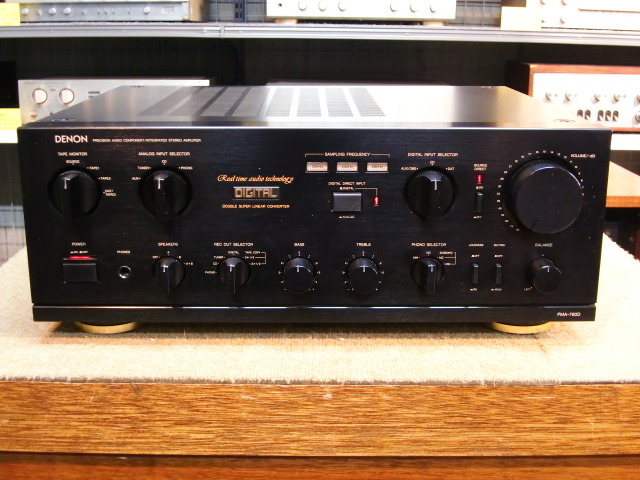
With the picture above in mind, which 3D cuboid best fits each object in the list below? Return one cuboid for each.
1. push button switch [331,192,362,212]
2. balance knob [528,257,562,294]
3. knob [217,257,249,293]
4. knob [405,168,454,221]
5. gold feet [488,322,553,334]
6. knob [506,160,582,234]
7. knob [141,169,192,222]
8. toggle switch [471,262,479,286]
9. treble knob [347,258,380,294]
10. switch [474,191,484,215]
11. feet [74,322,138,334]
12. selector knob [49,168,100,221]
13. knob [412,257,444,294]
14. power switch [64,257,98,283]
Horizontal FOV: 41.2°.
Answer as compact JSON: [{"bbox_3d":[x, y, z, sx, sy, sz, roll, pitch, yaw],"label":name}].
[{"bbox_3d":[0.020,-0.028,0.631,0.021,0.013,0.007,0,15,-1],"label":"push button switch"},{"bbox_3d":[0.169,0.027,0.642,0.024,0.024,0.019,0,15,-1],"label":"balance knob"},{"bbox_3d":[-0.065,0.027,0.640,0.025,0.025,0.018,0,15,-1],"label":"knob"},{"bbox_3d":[0.084,-0.032,0.623,0.036,0.036,0.021,0,15,-1],"label":"knob"},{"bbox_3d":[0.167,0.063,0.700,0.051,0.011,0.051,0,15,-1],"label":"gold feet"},{"bbox_3d":[0.165,-0.032,0.624,0.050,0.050,0.021,0,15,-1],"label":"knob"},{"bbox_3d":[-0.115,-0.033,0.620,0.036,0.036,0.021,0,15,-1],"label":"knob"},{"bbox_3d":[0.118,0.026,0.647,0.004,0.015,0.007,0,15,-1],"label":"toggle switch"},{"bbox_3d":[0.033,0.027,0.639,0.024,0.024,0.020,0,15,-1],"label":"treble knob"},{"bbox_3d":[0.118,-0.028,0.631,0.004,0.014,0.007,0,15,-1],"label":"switch"},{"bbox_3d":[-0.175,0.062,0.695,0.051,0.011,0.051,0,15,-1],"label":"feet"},{"bbox_3d":[-0.182,-0.032,0.621,0.036,0.036,0.019,0,15,-1],"label":"selector knob"},{"bbox_3d":[0.083,0.027,0.642,0.025,0.025,0.018,0,15,-1],"label":"knob"},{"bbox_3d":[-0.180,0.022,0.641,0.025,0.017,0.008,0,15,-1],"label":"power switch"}]

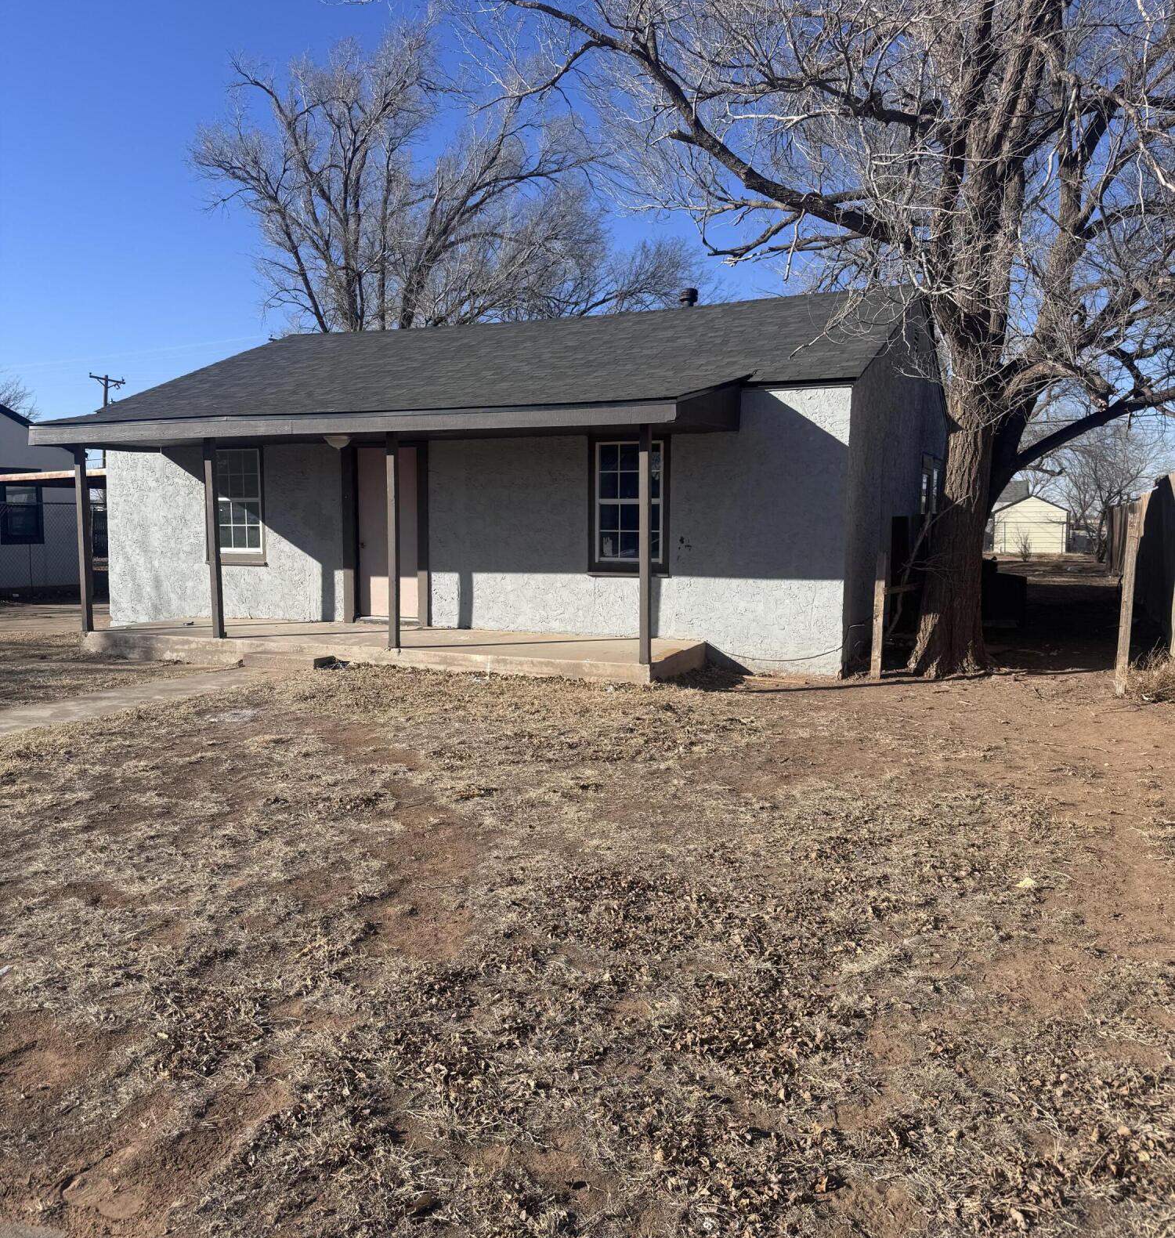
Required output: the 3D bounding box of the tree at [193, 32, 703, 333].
[{"bbox_3d":[-3.905,-8.439,29.000,13.500,14.400,12.500,3,7,24],"label":"tree"}]

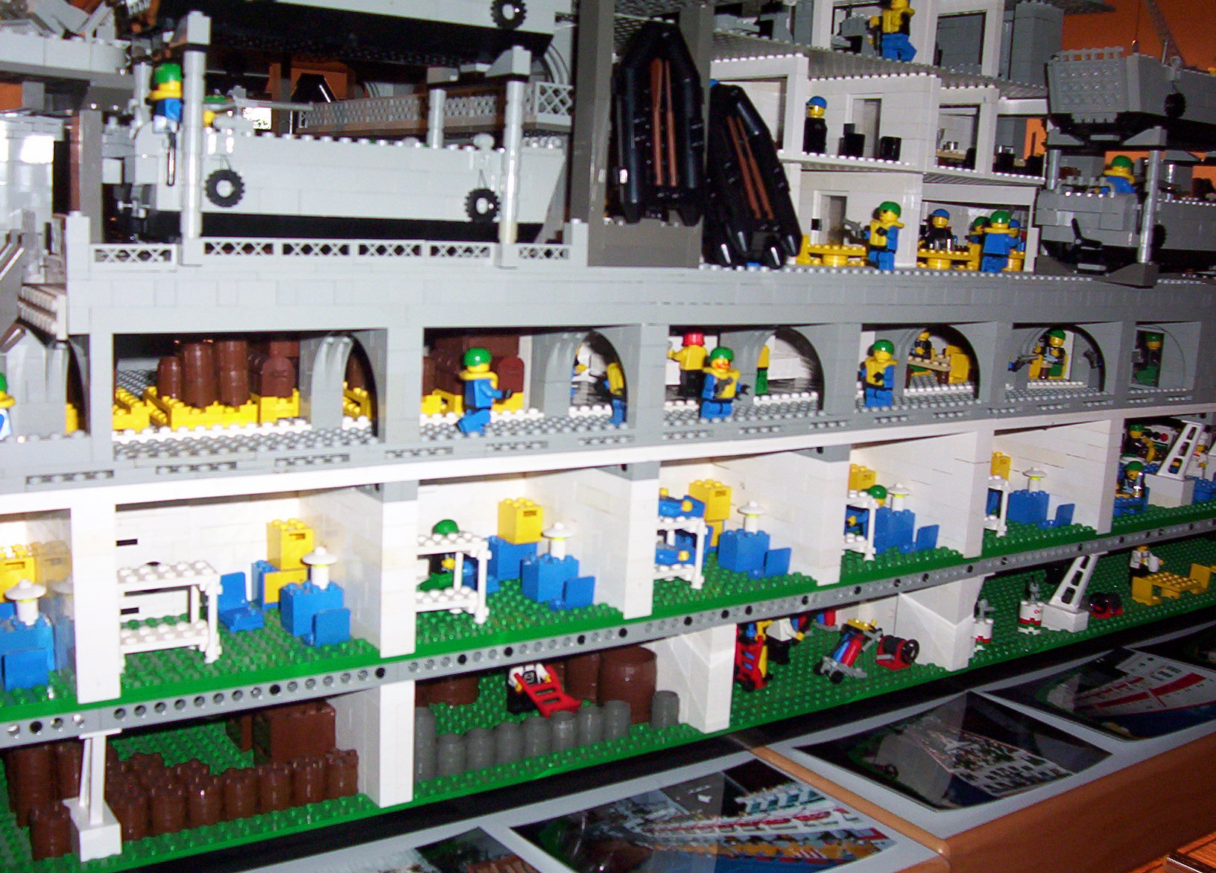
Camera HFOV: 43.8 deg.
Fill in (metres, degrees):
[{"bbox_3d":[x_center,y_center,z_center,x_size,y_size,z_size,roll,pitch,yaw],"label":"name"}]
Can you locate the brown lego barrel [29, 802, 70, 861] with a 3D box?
[{"bbox_3d":[-0.230,0.164,0.626,0.016,0.017,0.016,-4,13,-35],"label":"brown lego barrel"}]

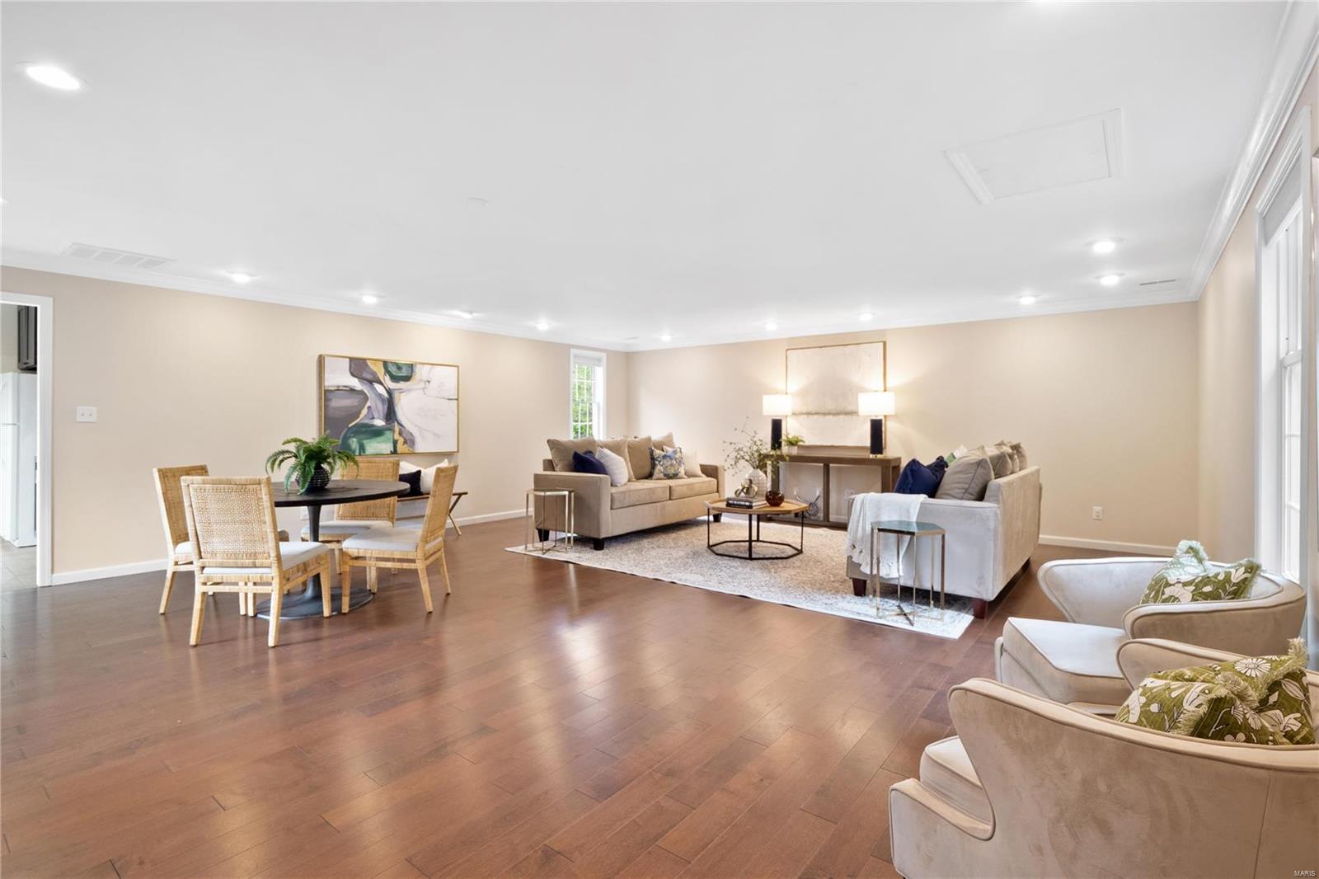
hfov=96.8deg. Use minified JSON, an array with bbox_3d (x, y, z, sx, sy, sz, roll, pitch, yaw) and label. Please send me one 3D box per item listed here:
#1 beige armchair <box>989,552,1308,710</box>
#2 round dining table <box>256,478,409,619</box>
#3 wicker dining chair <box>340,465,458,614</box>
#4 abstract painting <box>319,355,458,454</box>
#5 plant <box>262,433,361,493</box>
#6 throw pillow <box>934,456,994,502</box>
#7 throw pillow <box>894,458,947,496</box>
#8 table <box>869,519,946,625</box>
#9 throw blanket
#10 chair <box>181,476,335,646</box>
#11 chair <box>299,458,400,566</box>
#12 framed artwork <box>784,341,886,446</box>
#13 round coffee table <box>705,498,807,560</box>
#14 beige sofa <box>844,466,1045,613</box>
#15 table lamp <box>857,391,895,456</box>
[{"bbox_3d":[1.684,0.787,1.960,0.800,0.700,0.740,0,1,15],"label":"beige armchair"},{"bbox_3d":[-2.305,0.715,3.931,1.194,0.765,1.194,0,1,0],"label":"round dining table"},{"bbox_3d":[-1.705,0.642,3.923,0.607,0.911,0.496,0,1,0],"label":"wicker dining chair"},{"bbox_3d":[-2.848,-0.343,6.319,0.051,0.997,1.498,1,2,39],"label":"abstract painting"},{"bbox_3d":[-2.312,0.147,3.901,0.627,0.380,0.587,0,1,0],"label":"plant"},{"bbox_3d":[2.151,0.314,4.108,0.243,0.466,0.516,25,15,33],"label":"throw pillow"},{"bbox_3d":[1.860,0.378,4.150,0.470,0.460,0.180,-1,27,-38],"label":"throw pillow"},{"bbox_3d":[1.527,0.826,3.628,0.450,0.555,0.470,1,2,39],"label":"table"},{"bbox_3d":[1.539,0.638,3.962,0.500,0.550,0.280,1,2,39],"label":"throw blanket"},{"bbox_3d":[-2.304,0.654,3.382,0.506,0.915,0.582,0,1,0],"label":"chair"},{"bbox_3d":[-2.300,0.620,4.450,0.500,0.920,0.650,0,1,-2],"label":"chair"},{"bbox_3d":[2.127,-0.525,7.146,1.204,1.225,0.046,1,2,35],"label":"framed artwork"},{"bbox_3d":[0.910,0.838,5.560,0.950,0.430,0.950,1,2,39],"label":"round coffee table"},{"bbox_3d":[2.361,0.649,4.680,0.941,0.860,2.105,1,2,39],"label":"beige sofa"},{"bbox_3d":[2.458,-0.174,6.640,0.415,0.730,0.415,1,2,39],"label":"table lamp"}]

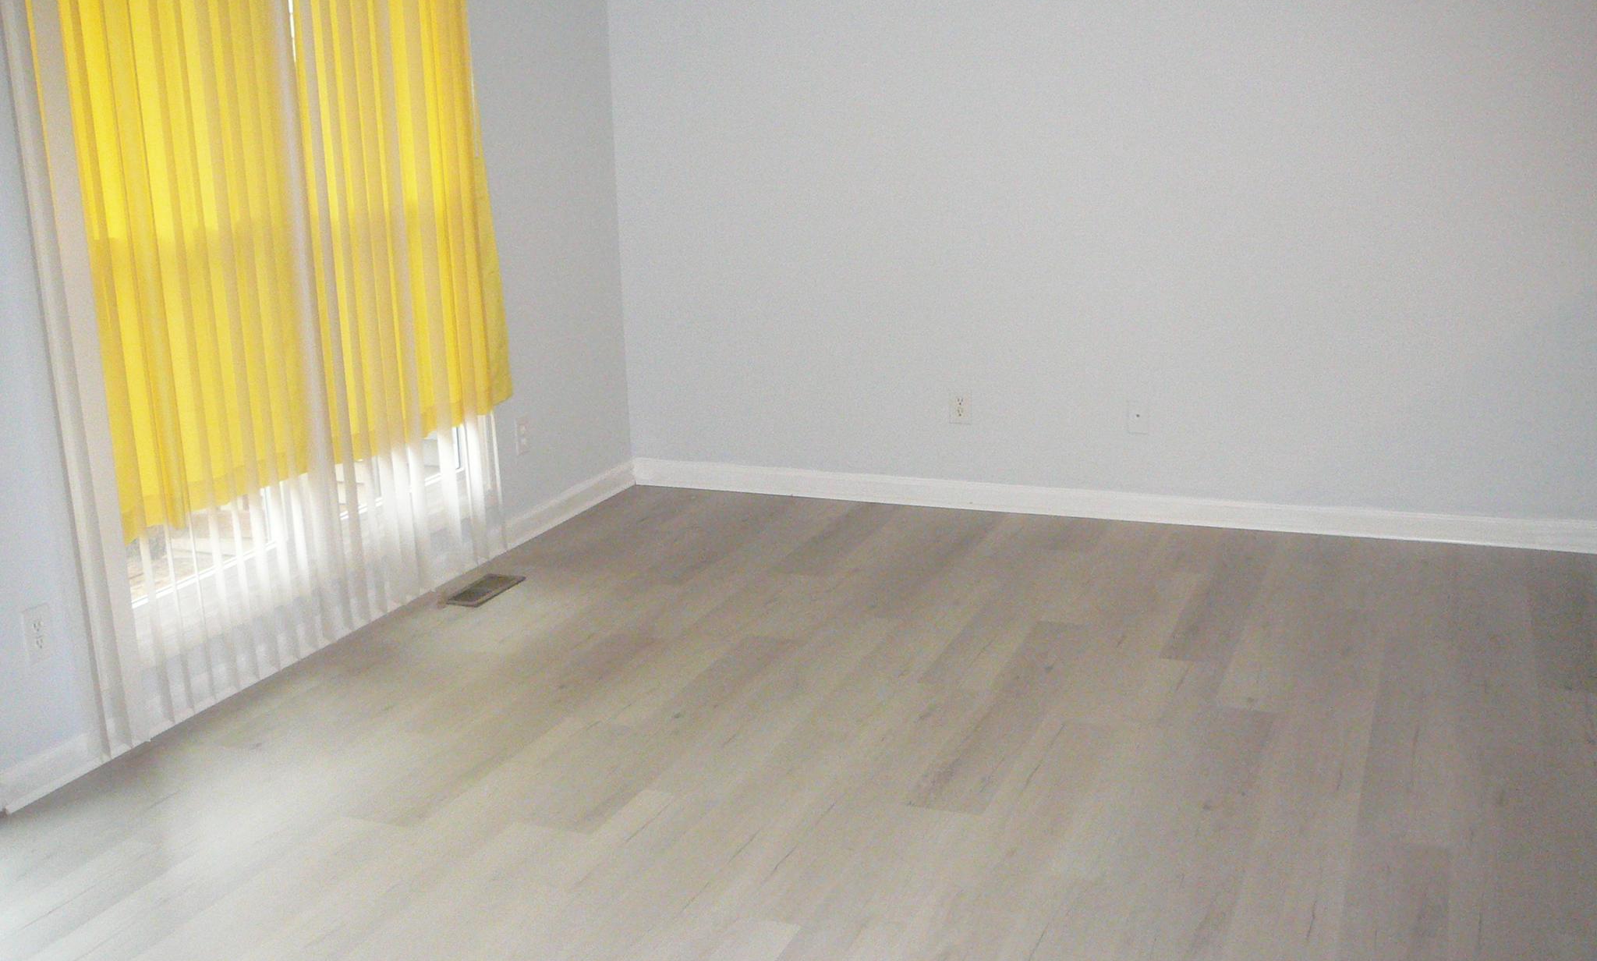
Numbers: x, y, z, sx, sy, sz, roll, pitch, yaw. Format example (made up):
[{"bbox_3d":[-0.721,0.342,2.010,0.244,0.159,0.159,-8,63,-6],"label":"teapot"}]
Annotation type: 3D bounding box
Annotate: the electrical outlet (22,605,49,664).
[{"bbox_3d":[-1.580,0.323,3.360,0.010,0.114,0.070,4,15,21],"label":"electrical outlet"}]

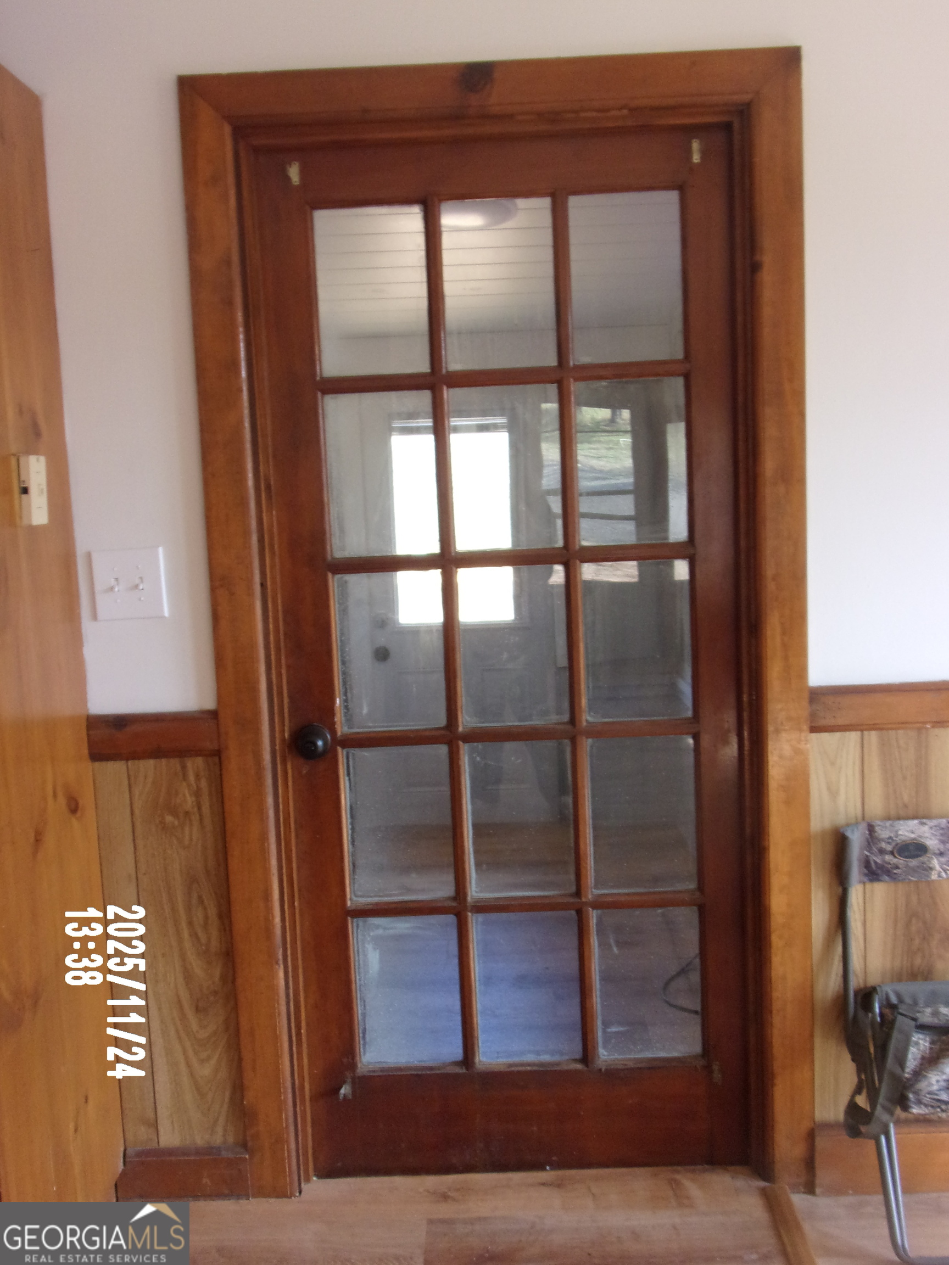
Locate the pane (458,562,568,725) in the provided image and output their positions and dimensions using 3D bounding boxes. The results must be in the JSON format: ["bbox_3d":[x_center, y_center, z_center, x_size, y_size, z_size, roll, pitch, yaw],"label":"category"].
[{"bbox_3d":[0.077,0.027,2.347,0.206,0.309,0.014,-2,6,2],"label":"pane"}]

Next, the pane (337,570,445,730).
[{"bbox_3d":[-0.162,0.037,2.347,0.210,0.311,0.012,-2,6,2],"label":"pane"}]

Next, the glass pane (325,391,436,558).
[{"bbox_3d":[-0.177,-0.303,2.311,0.210,0.311,0.012,-2,6,2],"label":"glass pane"}]

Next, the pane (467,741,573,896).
[{"bbox_3d":[0.093,0.368,2.384,0.206,0.309,0.014,-2,6,2],"label":"pane"}]

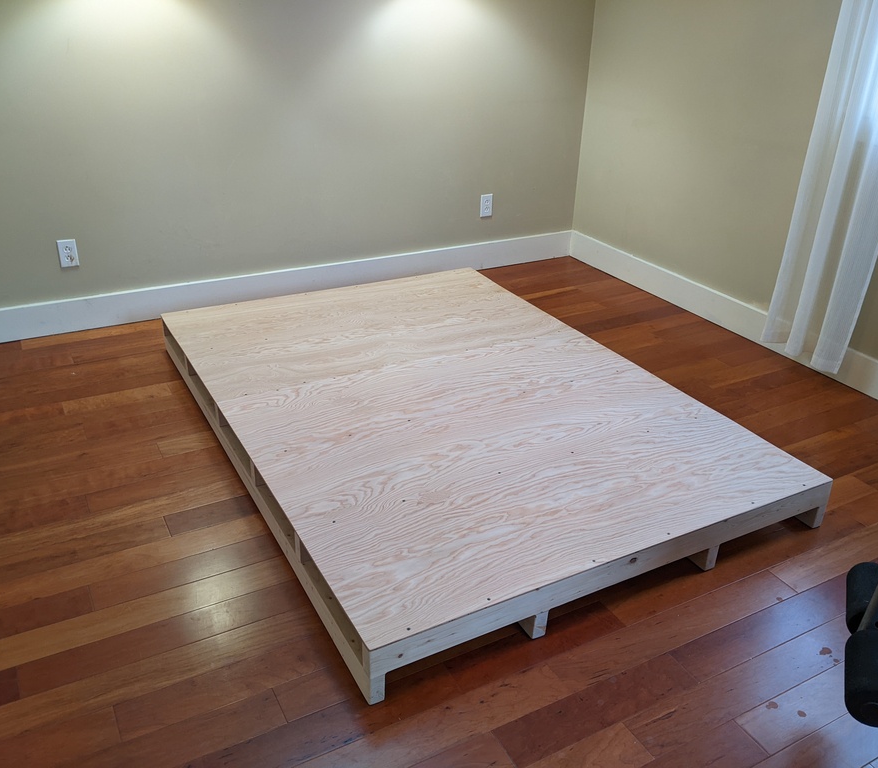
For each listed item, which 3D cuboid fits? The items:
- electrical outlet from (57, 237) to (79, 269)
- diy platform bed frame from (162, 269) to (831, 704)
[{"bbox_3d":[-1.566,-0.549,3.373,0.071,0.116,0.009,-13,30,-26],"label":"electrical outlet"},{"bbox_3d":[0.000,0.065,2.844,1.475,0.165,2.083,-12,30,-26],"label":"diy platform bed frame"}]

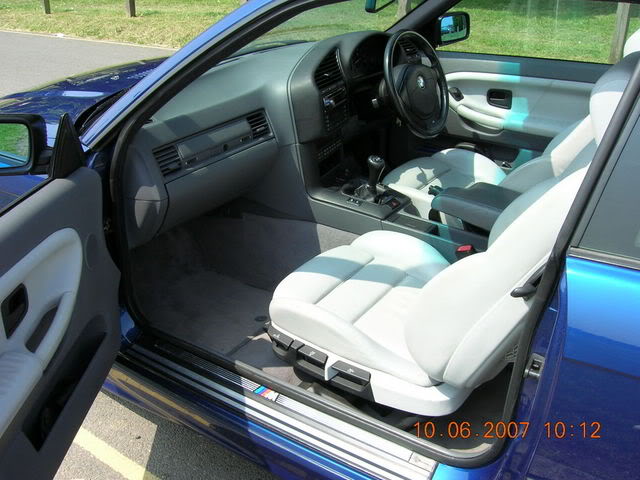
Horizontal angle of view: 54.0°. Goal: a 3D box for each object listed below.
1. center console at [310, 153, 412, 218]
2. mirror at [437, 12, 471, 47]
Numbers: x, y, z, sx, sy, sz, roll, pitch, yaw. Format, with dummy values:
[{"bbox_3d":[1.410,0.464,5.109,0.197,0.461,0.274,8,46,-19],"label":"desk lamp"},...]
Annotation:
[{"bbox_3d":[0.119,-0.168,1.944,0.320,0.175,0.205,15,30,30],"label":"center console"},{"bbox_3d":[0.524,-0.826,2.466,0.180,0.118,0.090,-22,32,-36],"label":"mirror"}]

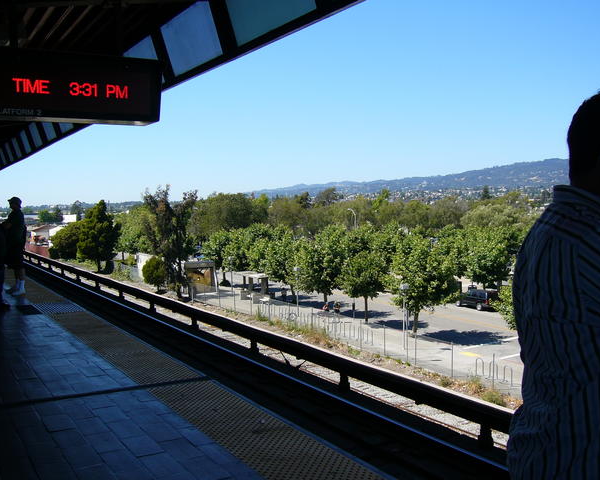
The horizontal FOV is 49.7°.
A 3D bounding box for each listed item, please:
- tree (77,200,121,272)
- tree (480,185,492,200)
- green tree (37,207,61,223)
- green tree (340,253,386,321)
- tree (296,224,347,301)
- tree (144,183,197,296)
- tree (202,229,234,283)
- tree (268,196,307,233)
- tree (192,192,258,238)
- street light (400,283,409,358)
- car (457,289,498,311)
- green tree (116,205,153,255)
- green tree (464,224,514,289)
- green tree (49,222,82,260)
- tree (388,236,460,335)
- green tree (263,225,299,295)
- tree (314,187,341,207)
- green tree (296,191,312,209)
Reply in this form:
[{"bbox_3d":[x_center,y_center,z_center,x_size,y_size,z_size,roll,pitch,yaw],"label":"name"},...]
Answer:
[{"bbox_3d":[-29.643,-0.504,95.356,6.500,10.620,6.500,-2,3,-17],"label":"tree"},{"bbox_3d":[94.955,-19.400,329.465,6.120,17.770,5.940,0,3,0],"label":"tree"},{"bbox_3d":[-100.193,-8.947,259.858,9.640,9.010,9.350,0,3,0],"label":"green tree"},{"bbox_3d":[4.911,3.640,50.758,3.770,5.640,3.770,-1,3,6],"label":"green tree"},{"bbox_3d":[1.900,2.423,56.718,4.270,7.550,4.270,-1,3,2],"label":"tree"},{"bbox_3d":[-13.495,0.253,67.574,5.460,11.420,5.460,-2,3,-11],"label":"tree"},{"bbox_3d":[-9.621,1.942,76.393,3.770,6.600,3.660,0,3,0],"label":"tree"},{"bbox_3d":[-2.704,-3.485,139.982,8.220,11.850,7.970,0,3,0],"label":"tree"},{"bbox_3d":[-15.898,-3.917,139.963,14.710,12.710,14.270,0,3,0],"label":"tree"},{"bbox_3d":[6.604,4.863,40.896,0.500,4.210,0.500,-1,3,9],"label":"street light"},{"bbox_3d":[15.428,5.050,56.233,1.820,1.700,4.500,-3,4,-26],"label":"car"},{"bbox_3d":[-28.885,-1.315,113.625,6.670,9.830,6.470,0,3,0],"label":"green tree"},{"bbox_3d":[16.785,2.302,57.235,4.450,7.010,4.450,0,3,16],"label":"green tree"},{"bbox_3d":[-42.316,-0.045,117.271,6.520,6.970,6.320,0,3,0],"label":"green tree"},{"bbox_3d":[8.704,3.033,45.607,4.910,7.130,4.770,0,3,0],"label":"tree"},{"bbox_3d":[-1.838,2.324,60.982,3.380,7.190,3.280,0,3,0],"label":"green tree"},{"bbox_3d":[8.957,-9.948,210.111,8.700,14.810,8.700,-1,3,2],"label":"tree"},{"bbox_3d":[1.409,-8.218,195.151,5.500,13.390,5.500,-1,3,0],"label":"green tree"}]

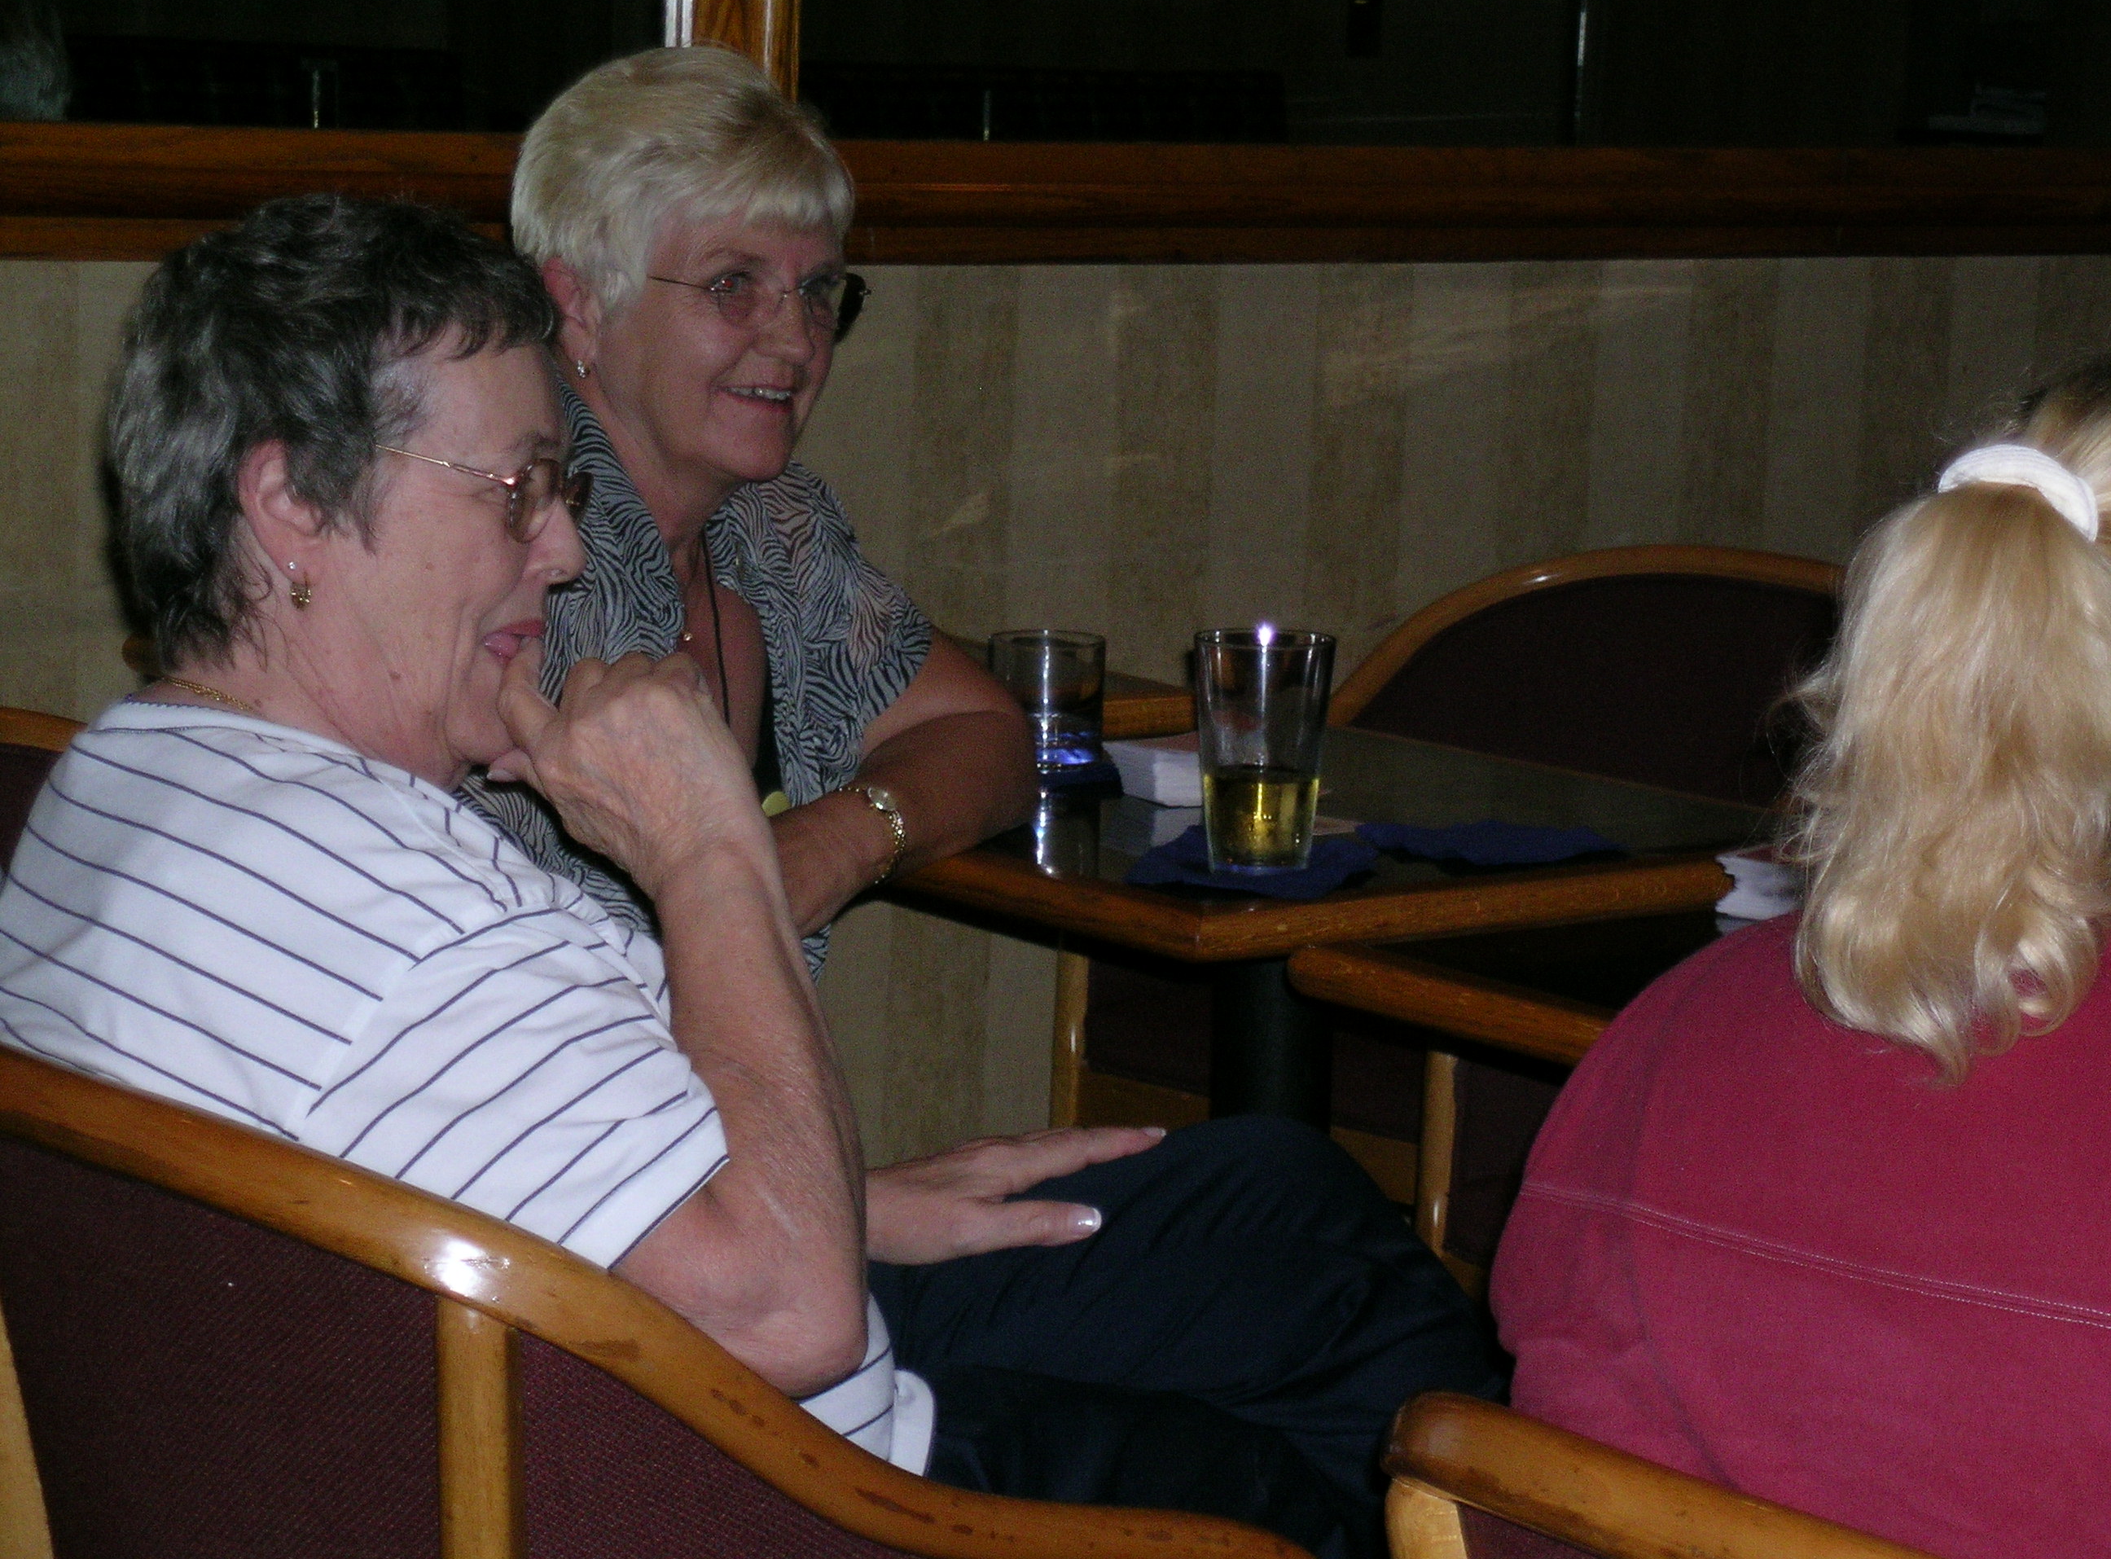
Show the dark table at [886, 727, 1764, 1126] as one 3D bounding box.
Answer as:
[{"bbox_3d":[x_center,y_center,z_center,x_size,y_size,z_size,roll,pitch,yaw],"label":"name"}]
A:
[{"bbox_3d":[0.146,0.383,4.029,0.605,0.740,0.605,-5,11,-36],"label":"dark table"}]

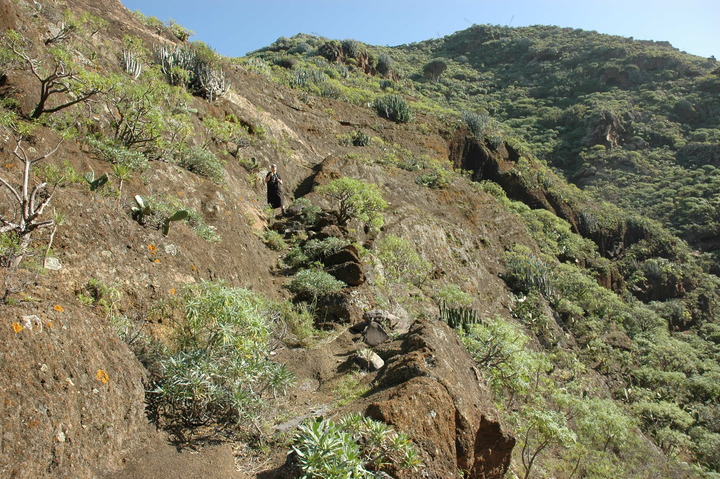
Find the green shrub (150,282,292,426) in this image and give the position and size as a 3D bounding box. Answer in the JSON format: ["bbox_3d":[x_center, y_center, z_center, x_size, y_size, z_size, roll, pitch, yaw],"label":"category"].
[{"bbox_3d":[-1.223,1.032,4.800,1.196,1.260,1.052,1,-4,-14],"label":"green shrub"}]

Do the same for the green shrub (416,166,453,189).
[{"bbox_3d":[3.778,-3.102,27.000,1.844,1.068,1.623,0,-3,0],"label":"green shrub"}]

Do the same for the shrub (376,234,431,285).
[{"bbox_3d":[1.032,0.498,12.800,1.321,1.197,1.189,0,-4,5],"label":"shrub"}]

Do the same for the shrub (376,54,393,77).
[{"bbox_3d":[3.405,-24.185,75.000,2.157,2.966,1.898,0,-3,0],"label":"shrub"}]

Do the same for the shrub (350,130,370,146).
[{"bbox_3d":[0.030,-5.990,32.000,1.150,0.920,1.012,0,-3,0],"label":"shrub"}]

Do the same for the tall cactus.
[{"bbox_3d":[-8.893,-6.850,21.000,0.831,1.133,0.731,0,-3,0],"label":"tall cactus"}]

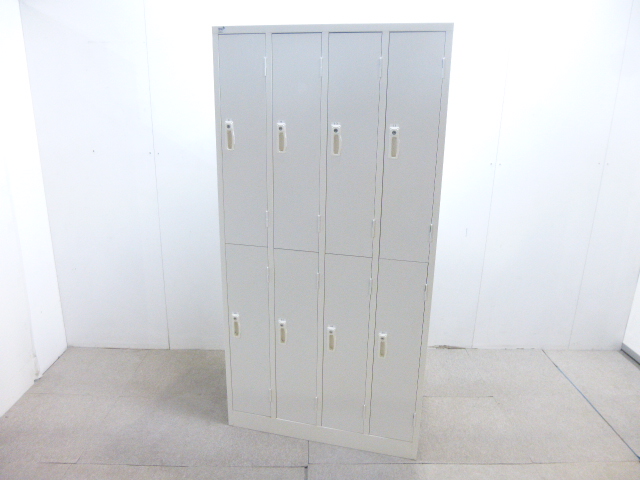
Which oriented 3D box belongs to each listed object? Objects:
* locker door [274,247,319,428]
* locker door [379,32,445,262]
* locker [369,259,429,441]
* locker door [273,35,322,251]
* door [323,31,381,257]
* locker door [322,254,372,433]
[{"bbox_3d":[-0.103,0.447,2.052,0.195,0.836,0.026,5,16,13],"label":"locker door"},{"bbox_3d":[0.338,-0.324,1.728,0.195,0.843,0.030,5,16,13],"label":"locker door"},{"bbox_3d":[0.324,0.478,1.956,0.192,0.836,0.035,5,16,13],"label":"locker"},{"bbox_3d":[-0.090,-0.363,1.831,0.195,0.838,0.035,5,16,13],"label":"locker door"},{"bbox_3d":[0.124,-0.345,1.780,0.195,0.838,0.035,5,16,13],"label":"door"},{"bbox_3d":[0.110,0.460,2.007,0.195,0.836,0.035,5,16,13],"label":"locker door"}]

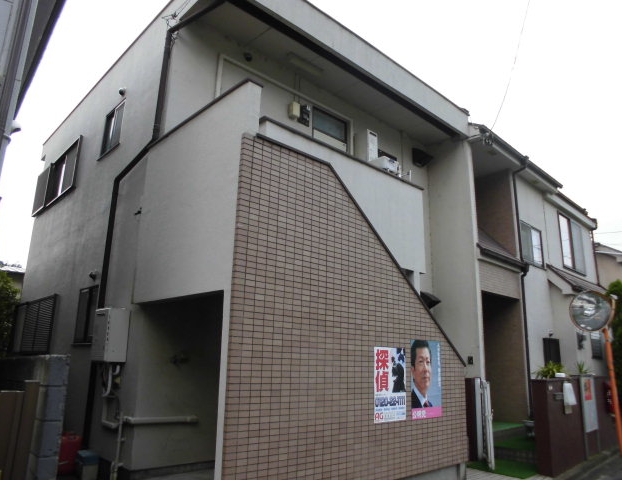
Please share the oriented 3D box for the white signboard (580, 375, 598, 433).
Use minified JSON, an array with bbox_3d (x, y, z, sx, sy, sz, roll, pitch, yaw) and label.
[{"bbox_3d":[4.556,2.671,7.849,0.590,0.840,0.050,14,-19,-41],"label":"white signboard"}]

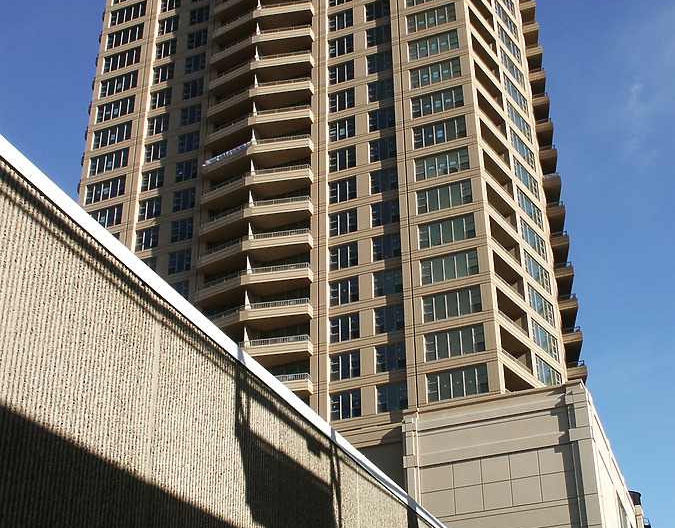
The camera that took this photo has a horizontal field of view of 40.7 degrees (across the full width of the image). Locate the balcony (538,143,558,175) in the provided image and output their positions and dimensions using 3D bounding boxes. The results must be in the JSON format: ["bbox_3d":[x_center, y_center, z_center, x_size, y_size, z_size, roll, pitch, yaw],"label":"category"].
[{"bbox_3d":[19.132,-9.294,83.774,2.200,1.320,3.300,-12,-30,20],"label":"balcony"}]

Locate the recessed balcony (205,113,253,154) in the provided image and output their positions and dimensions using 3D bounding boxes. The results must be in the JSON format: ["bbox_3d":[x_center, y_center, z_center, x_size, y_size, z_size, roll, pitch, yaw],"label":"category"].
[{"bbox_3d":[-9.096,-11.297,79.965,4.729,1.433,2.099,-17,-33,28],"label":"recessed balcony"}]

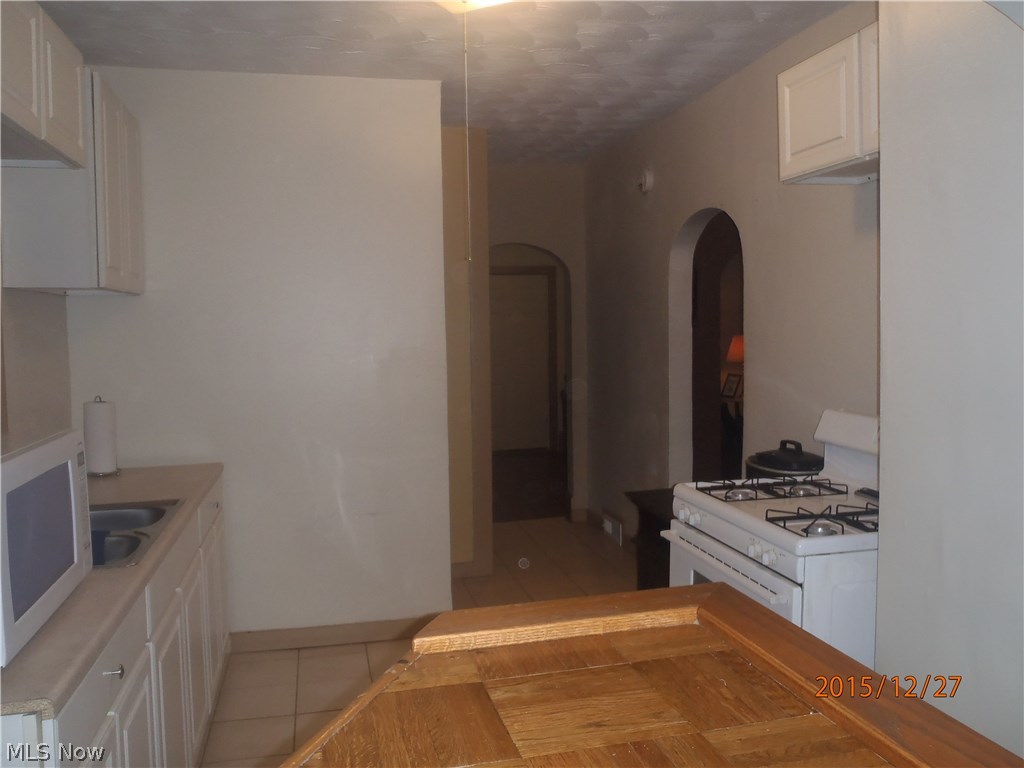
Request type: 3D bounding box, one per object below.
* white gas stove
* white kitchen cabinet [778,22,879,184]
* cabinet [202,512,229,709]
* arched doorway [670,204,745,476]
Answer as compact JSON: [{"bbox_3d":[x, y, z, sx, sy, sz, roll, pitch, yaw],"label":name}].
[{"bbox_3d":[0.989,0.727,2.787,0.710,1.183,0.780,-2,4,-13],"label":"white gas stove"},{"bbox_3d":[1.194,-0.880,2.534,0.320,0.383,0.870,-2,4,-13],"label":"white kitchen cabinet"},{"bbox_3d":[-1.527,0.928,3.427,0.600,0.710,0.700,-2,4,-13],"label":"cabinet"},{"bbox_3d":[1.064,0.154,4.327,0.155,2.090,0.850,-2,4,-13],"label":"arched doorway"}]

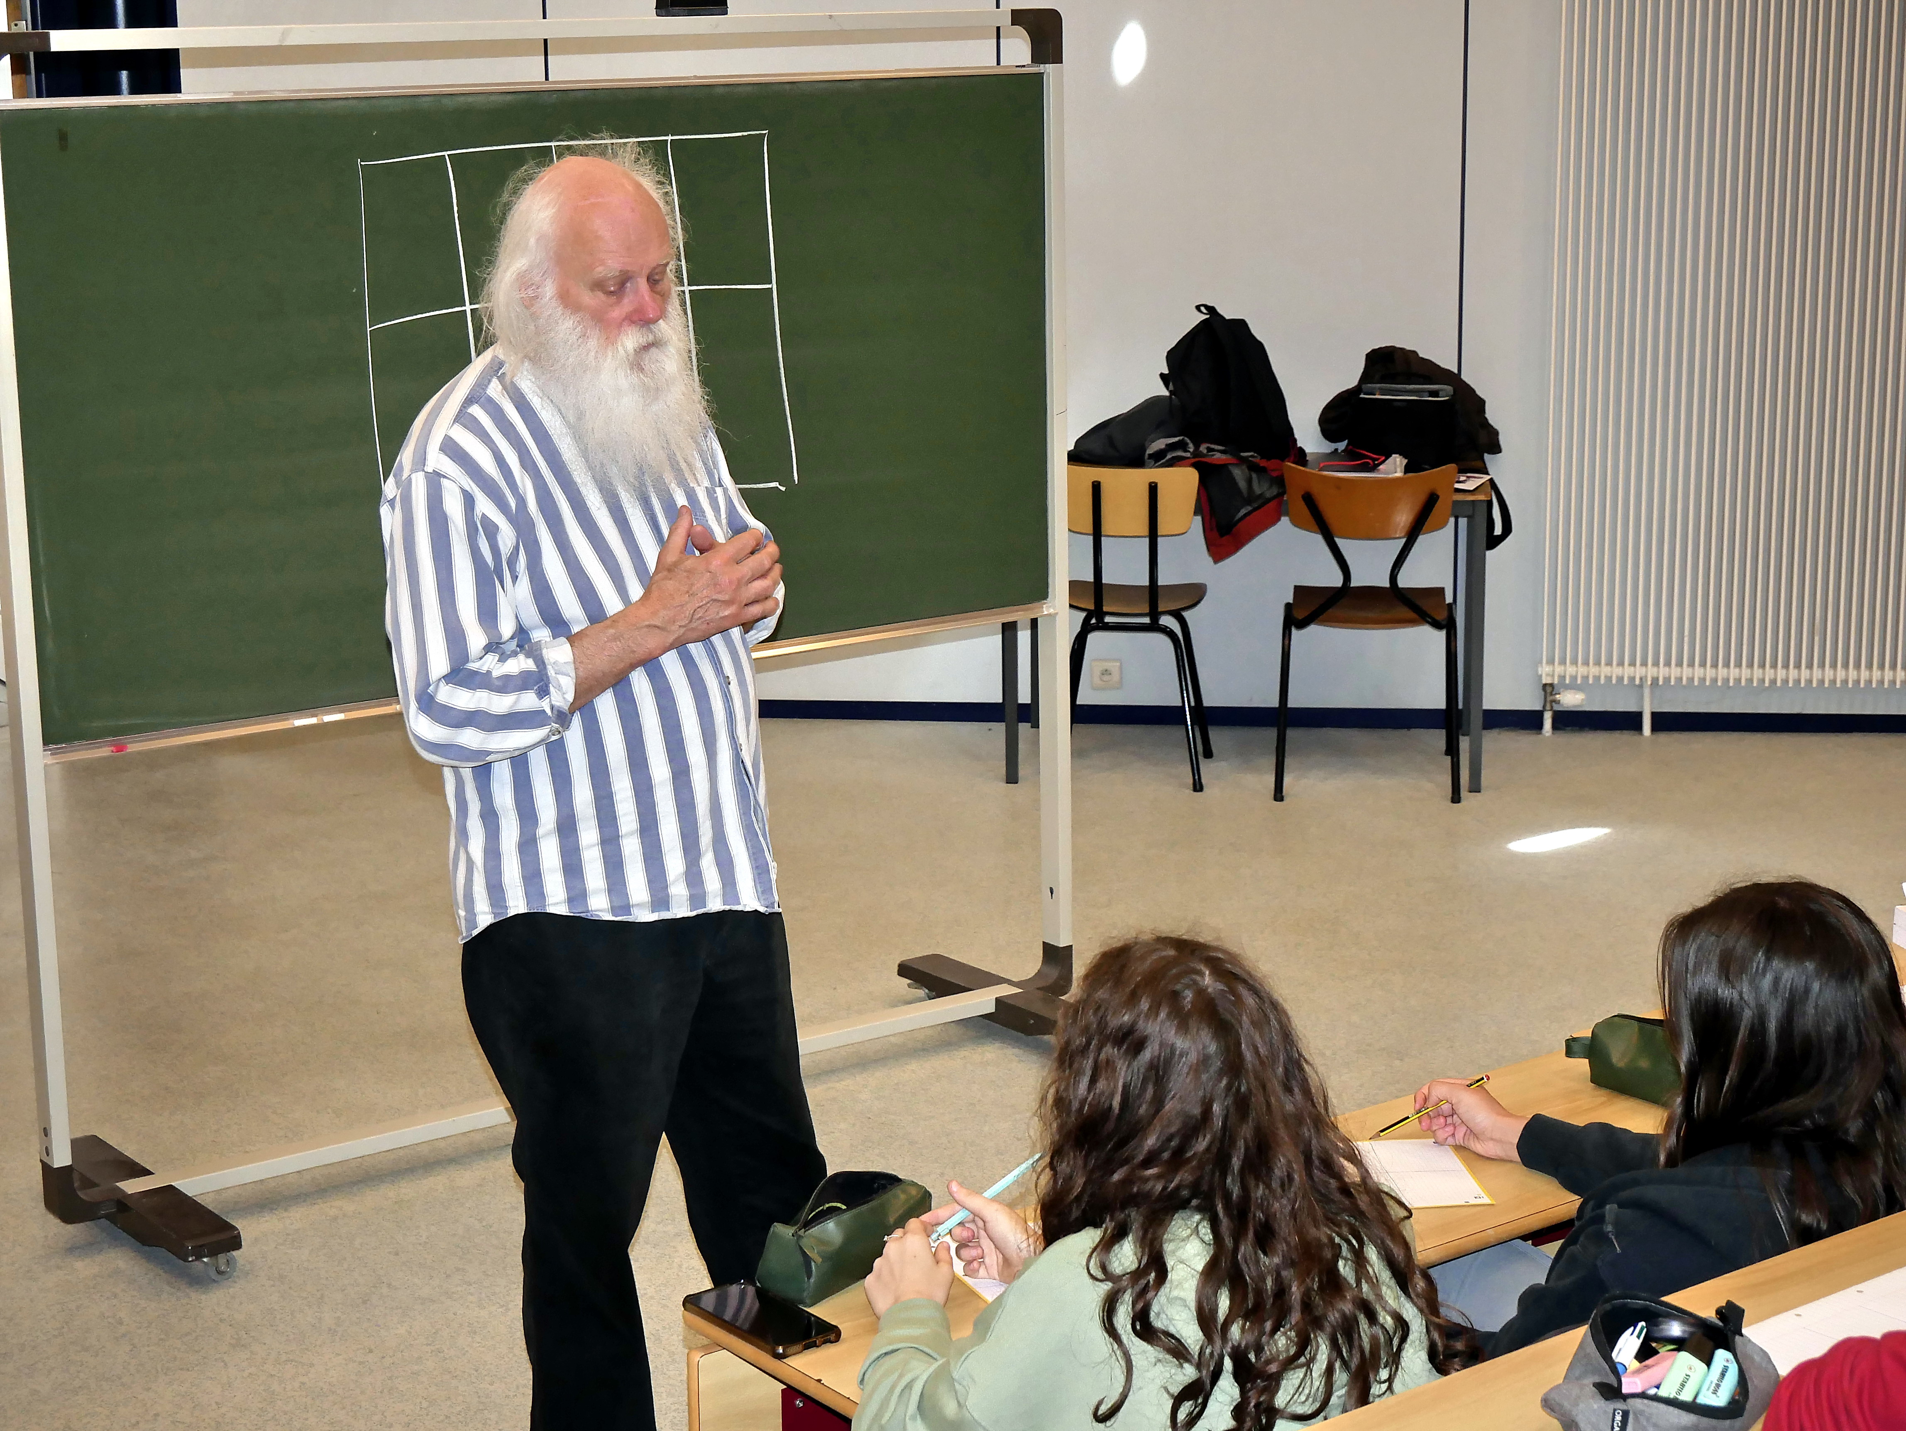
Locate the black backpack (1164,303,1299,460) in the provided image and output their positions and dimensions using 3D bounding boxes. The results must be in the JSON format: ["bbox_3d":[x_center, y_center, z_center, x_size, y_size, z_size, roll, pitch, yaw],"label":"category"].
[{"bbox_3d":[0.754,-0.890,9.469,0.200,0.430,0.300,10,16,41],"label":"black backpack"}]

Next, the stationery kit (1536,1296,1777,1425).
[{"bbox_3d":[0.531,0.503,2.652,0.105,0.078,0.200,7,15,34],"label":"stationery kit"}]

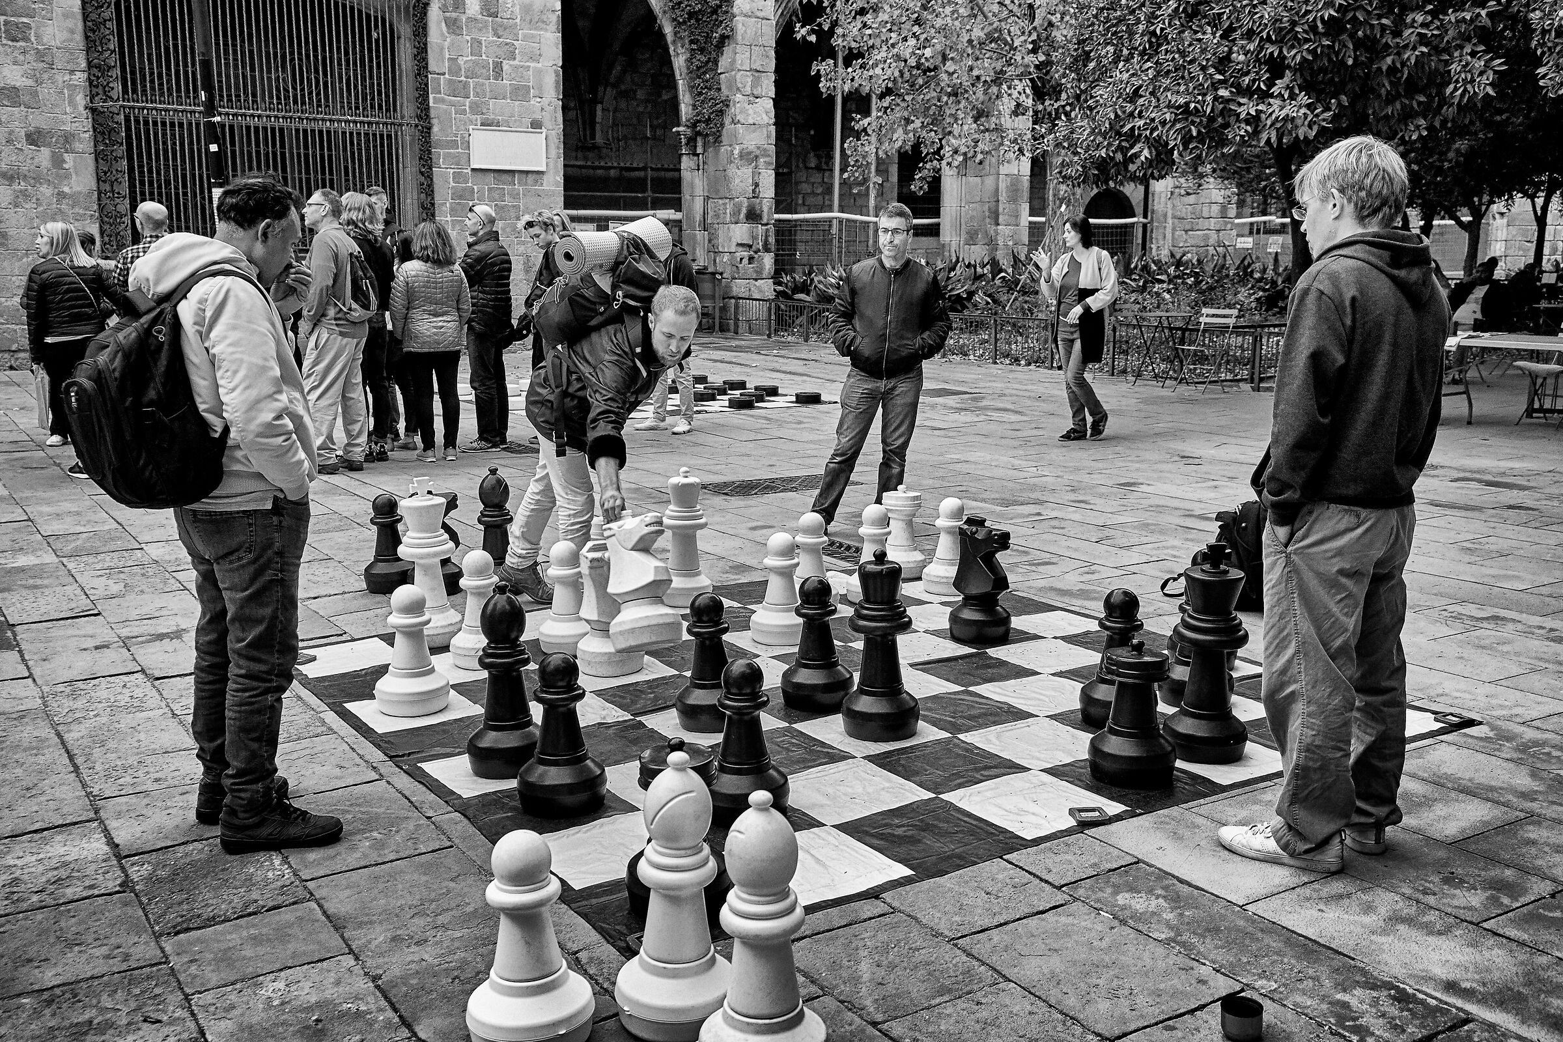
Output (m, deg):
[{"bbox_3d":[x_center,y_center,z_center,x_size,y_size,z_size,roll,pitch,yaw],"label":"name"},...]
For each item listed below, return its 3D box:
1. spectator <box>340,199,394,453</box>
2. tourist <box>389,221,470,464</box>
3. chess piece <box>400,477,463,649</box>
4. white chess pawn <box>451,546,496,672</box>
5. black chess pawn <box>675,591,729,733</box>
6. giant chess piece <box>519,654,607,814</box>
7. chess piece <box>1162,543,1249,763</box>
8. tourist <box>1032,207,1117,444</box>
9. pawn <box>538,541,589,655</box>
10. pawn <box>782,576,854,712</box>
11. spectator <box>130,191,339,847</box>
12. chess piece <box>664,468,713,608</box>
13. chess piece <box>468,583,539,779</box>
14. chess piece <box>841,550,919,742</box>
[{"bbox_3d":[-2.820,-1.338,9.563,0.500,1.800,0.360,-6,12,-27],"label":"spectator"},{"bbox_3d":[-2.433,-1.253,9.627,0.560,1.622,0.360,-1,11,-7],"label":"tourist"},{"bbox_3d":[-1.366,0.151,5.356,0.247,0.640,0.247,0,11,0],"label":"chess piece"},{"bbox_3d":[-1.124,0.313,5.089,0.243,0.420,0.243,0,11,0],"label":"white chess pawn"},{"bbox_3d":[-0.238,0.438,4.452,0.242,0.432,0.242,0,10,0],"label":"black chess pawn"},{"bbox_3d":[-0.593,0.558,3.730,0.237,0.416,0.237,0,11,0],"label":"giant chess piece"},{"bbox_3d":[1.283,0.379,4.163,0.249,0.640,0.249,0,10,0],"label":"chess piece"},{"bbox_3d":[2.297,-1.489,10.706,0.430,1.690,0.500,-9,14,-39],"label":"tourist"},{"bbox_3d":[-0.823,0.278,5.334,0.242,0.432,0.242,0,10,0],"label":"pawn"},{"bbox_3d":[0.120,0.395,4.581,0.237,0.416,0.237,0,11,0],"label":"pawn"},{"bbox_3d":[-1.370,-0.014,3.535,0.430,1.660,0.490,-8,13,-37],"label":"spectator"},{"bbox_3d":[-0.425,0.062,6.074,0.249,0.586,0.249,0,10,0],"label":"chess piece"},{"bbox_3d":[-0.792,0.443,3.987,0.237,0.546,0.237,0,11,0],"label":"chess piece"},{"bbox_3d":[0.314,0.371,4.326,0.245,0.583,0.245,0,11,0],"label":"chess piece"}]

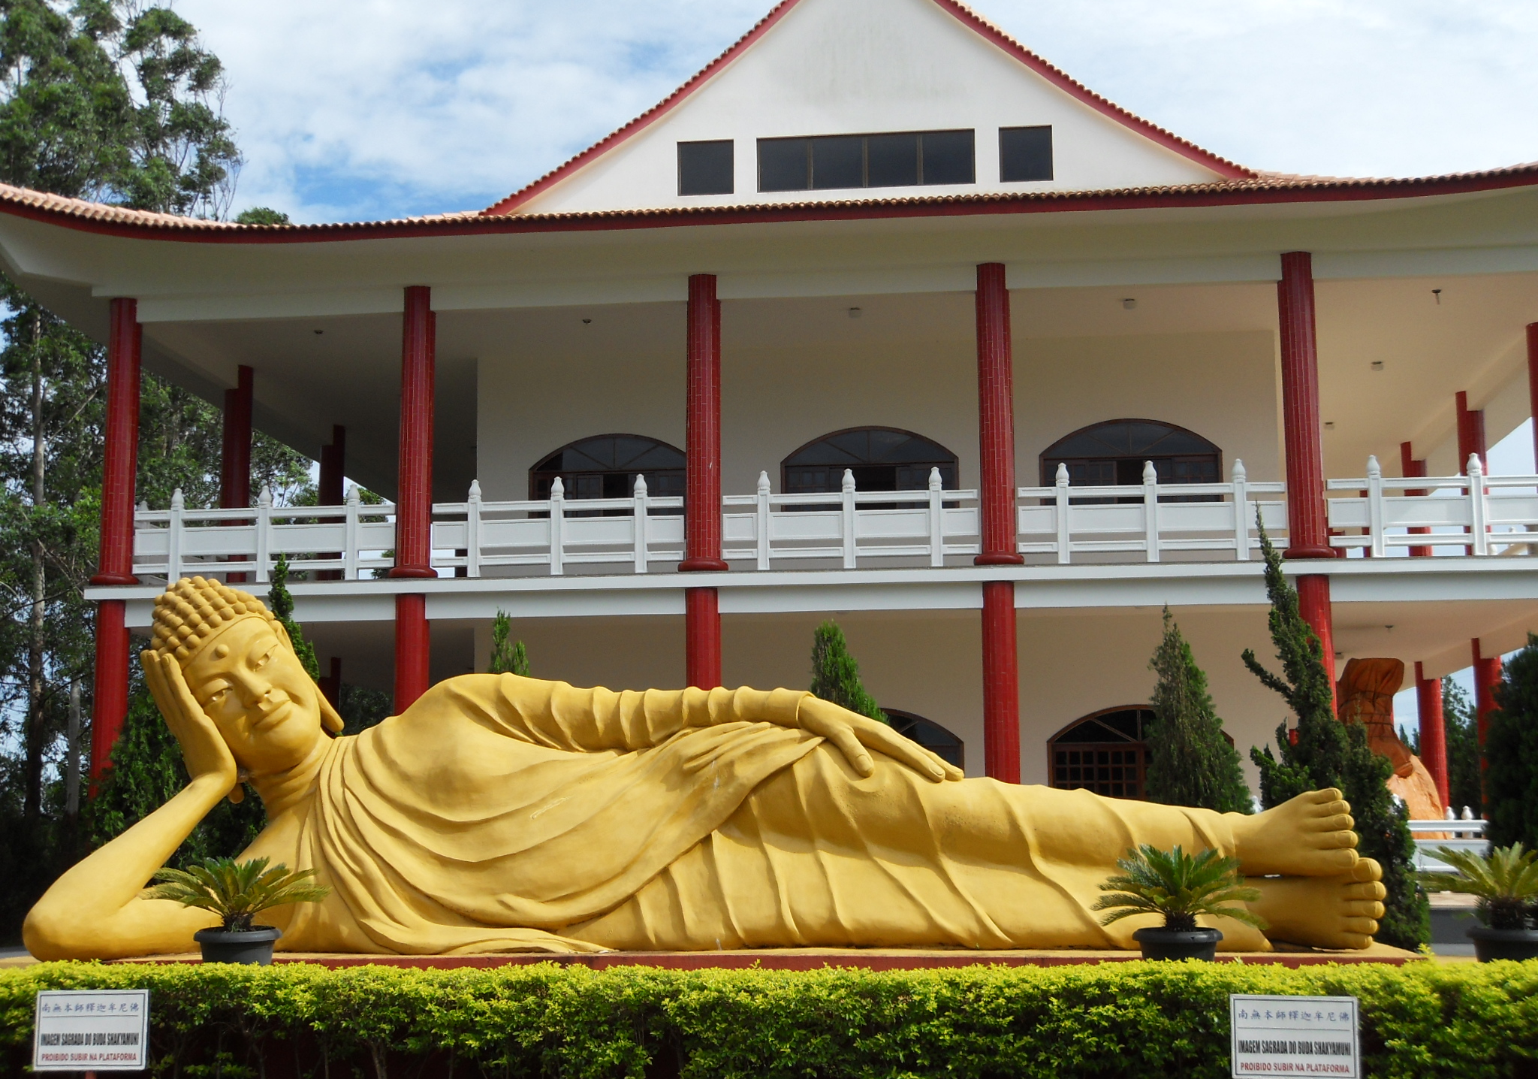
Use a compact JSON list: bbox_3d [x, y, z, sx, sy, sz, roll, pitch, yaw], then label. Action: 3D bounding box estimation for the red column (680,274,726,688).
[{"bbox_3d":[-0.898,0.595,26.407,0.650,8.723,0.650,-1,-8,6],"label":"red column"}]

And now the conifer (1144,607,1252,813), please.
[{"bbox_3d":[4.956,2.735,22.138,1.500,3.926,1.500,-1,-8,6],"label":"conifer"}]

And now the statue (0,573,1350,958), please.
[{"bbox_3d":[-0.409,1.369,12.086,8.300,2.378,1.800,-1,-8,6],"label":"statue"}]

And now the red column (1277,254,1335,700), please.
[{"bbox_3d":[7.234,0.406,25.570,0.650,8.723,0.650,-1,-8,6],"label":"red column"}]

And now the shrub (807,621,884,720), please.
[{"bbox_3d":[0.926,2.869,22.547,1.400,3.844,1.400,-1,-8,6],"label":"shrub"}]

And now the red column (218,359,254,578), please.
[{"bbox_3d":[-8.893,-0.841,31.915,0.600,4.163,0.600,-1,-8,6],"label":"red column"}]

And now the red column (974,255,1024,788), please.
[{"bbox_3d":[3.135,0.501,25.992,0.650,8.723,0.650,-1,-8,6],"label":"red column"}]

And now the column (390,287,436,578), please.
[{"bbox_3d":[-5.008,-1.556,27.141,0.660,4.189,0.660,-1,-8,6],"label":"column"}]

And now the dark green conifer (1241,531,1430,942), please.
[{"bbox_3d":[6.204,2.163,20.867,1.950,4.685,1.700,-1,-8,6],"label":"dark green conifer"}]

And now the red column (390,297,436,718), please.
[{"bbox_3d":[-4.989,0.689,26.828,0.650,8.723,0.650,-1,-8,6],"label":"red column"}]

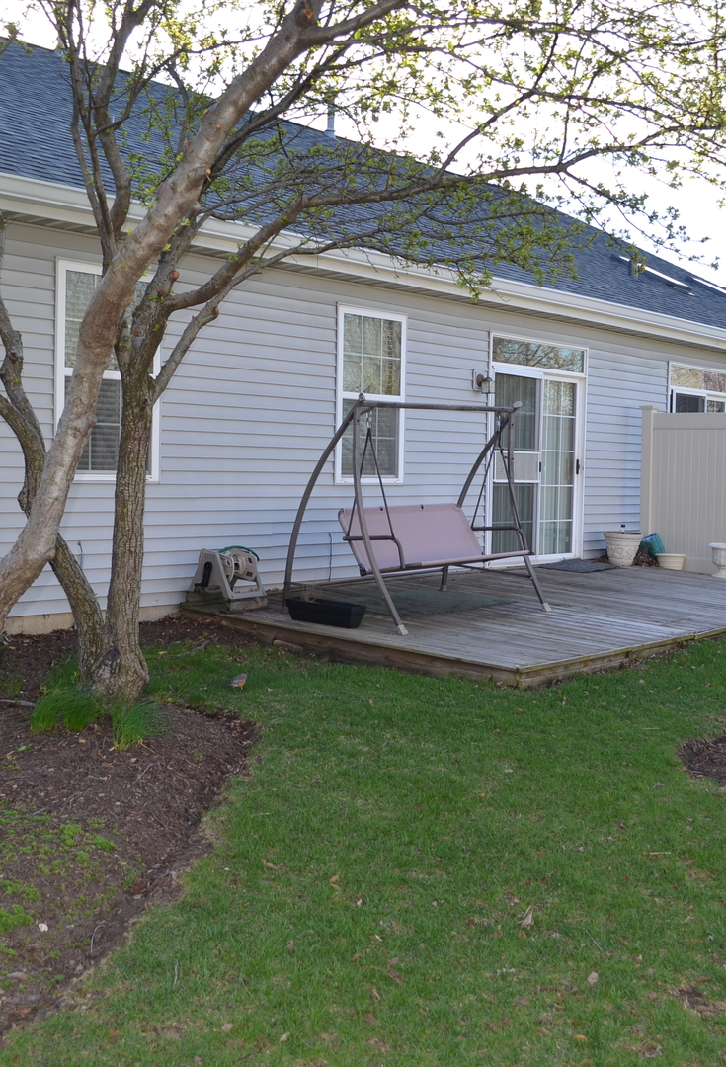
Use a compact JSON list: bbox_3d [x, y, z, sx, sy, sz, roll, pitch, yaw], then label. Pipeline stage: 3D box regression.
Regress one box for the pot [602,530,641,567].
[{"bbox_3d":[2.803,0.174,13.000,0.425,0.365,0.425,2,3,11],"label":"pot"}]

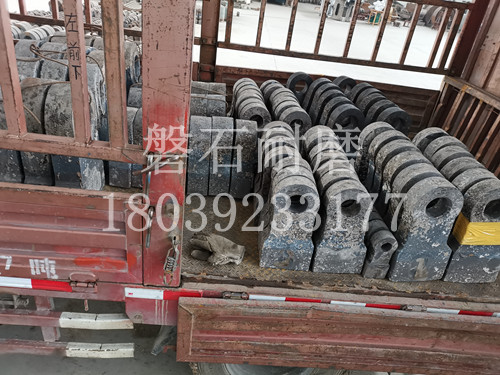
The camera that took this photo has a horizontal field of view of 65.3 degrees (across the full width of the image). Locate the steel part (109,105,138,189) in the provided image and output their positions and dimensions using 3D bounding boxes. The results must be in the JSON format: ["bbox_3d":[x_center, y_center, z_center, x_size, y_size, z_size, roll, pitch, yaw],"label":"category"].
[{"bbox_3d":[-0.698,-0.238,2.163,0.125,0.424,0.220,6,29,-4],"label":"steel part"}]

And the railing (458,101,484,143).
[{"bbox_3d":[1.794,-0.502,3.161,0.040,0.420,0.050,6,28,-3],"label":"railing"}]

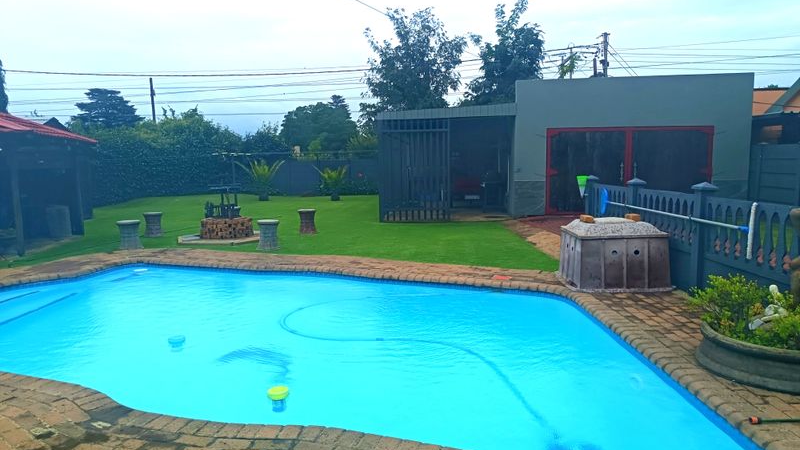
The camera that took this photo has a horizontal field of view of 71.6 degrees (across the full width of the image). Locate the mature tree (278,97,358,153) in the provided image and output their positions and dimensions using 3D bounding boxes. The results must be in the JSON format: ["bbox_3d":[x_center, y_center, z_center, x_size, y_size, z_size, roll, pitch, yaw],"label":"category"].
[{"bbox_3d":[-6.577,-7.101,45.478,6.303,6.895,6.303,-1,6,0],"label":"mature tree"}]

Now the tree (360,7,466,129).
[{"bbox_3d":[0.642,-5.401,24.547,4.777,8.056,4.777,-1,6,0],"label":"tree"}]

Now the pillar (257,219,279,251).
[{"bbox_3d":[-2.213,0.171,9.462,0.383,0.479,0.383,-1,6,0],"label":"pillar"}]

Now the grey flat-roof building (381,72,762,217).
[{"bbox_3d":[4.247,-2.208,16.423,8.870,3.450,6.000,0,7,8],"label":"grey flat-roof building"}]

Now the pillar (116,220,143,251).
[{"bbox_3d":[-4.720,0.161,9.868,0.409,0.476,0.409,-1,6,0],"label":"pillar"}]

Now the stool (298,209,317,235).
[{"bbox_3d":[-1.879,-0.068,11.509,0.382,0.481,0.382,-1,6,0],"label":"stool"}]

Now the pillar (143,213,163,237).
[{"bbox_3d":[-4.989,-0.012,11.406,0.396,0.480,0.396,-1,6,0],"label":"pillar"}]

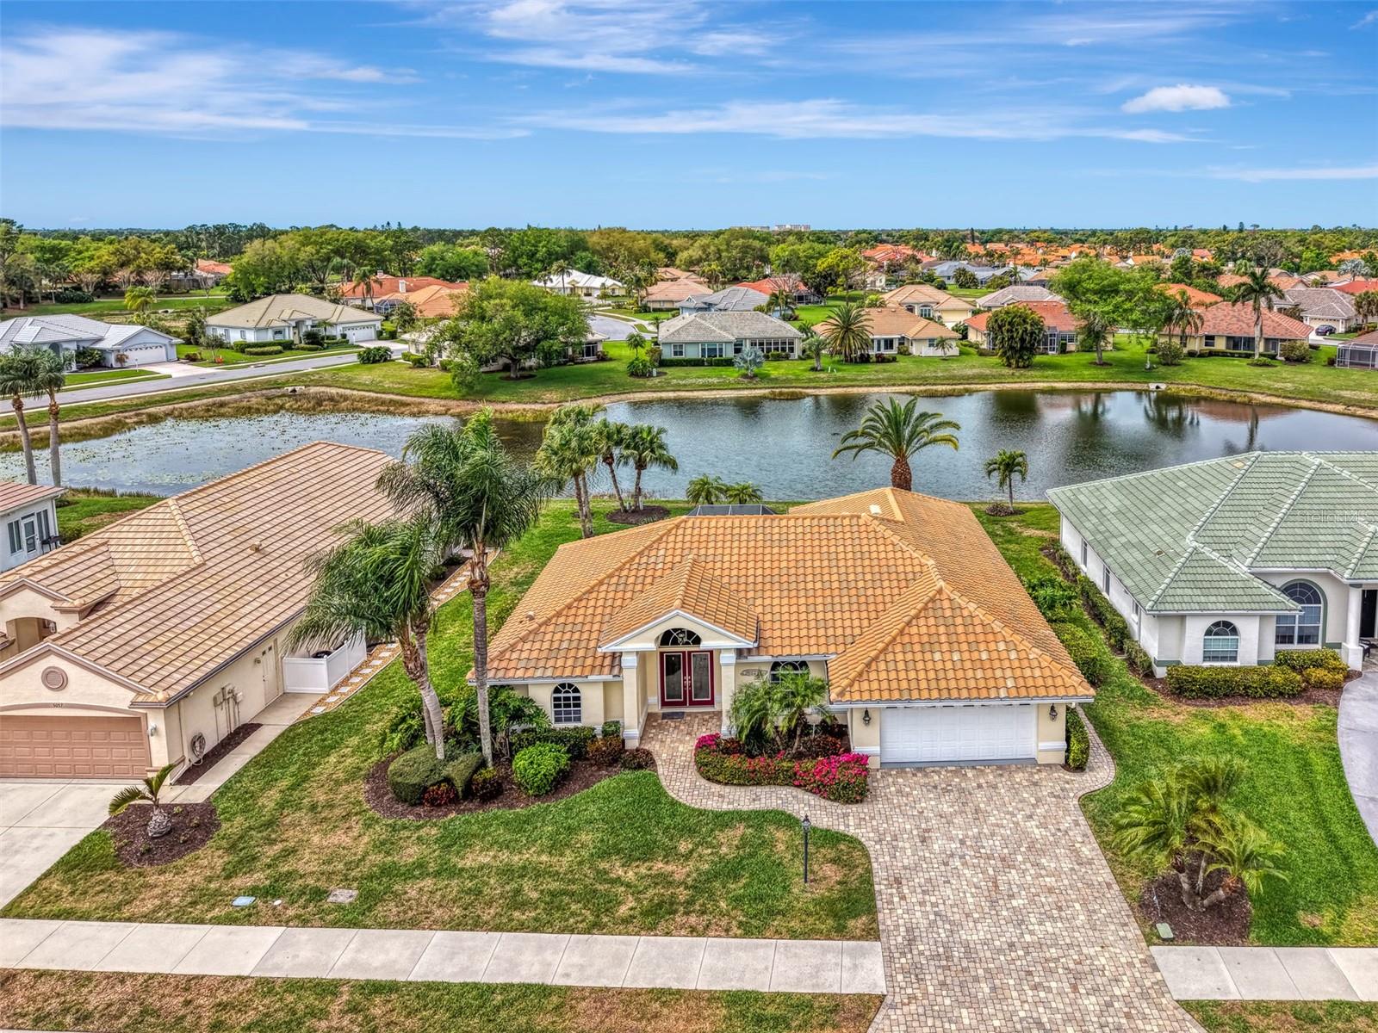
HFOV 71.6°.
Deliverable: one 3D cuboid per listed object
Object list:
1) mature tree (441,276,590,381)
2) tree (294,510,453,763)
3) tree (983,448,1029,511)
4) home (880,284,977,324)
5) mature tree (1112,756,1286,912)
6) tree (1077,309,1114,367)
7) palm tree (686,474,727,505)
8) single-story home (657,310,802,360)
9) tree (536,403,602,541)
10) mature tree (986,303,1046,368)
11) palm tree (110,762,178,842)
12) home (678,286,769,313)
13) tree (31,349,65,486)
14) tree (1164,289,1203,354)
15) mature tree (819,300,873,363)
[{"bbox_3d":[-19.500,-20.908,106.486,16.500,11.200,15.500,0,17,0],"label":"mature tree"},{"bbox_3d":[-9.490,4.011,28.795,4.500,7.860,4.000,0,17,0],"label":"tree"},{"bbox_3d":[18.900,-2.122,56.267,2.600,3.700,2.600,0,17,0],"label":"tree"},{"bbox_3d":[41.700,-37.686,169.837,15.000,6.100,18.000,0,17,0],"label":"home"},{"bbox_3d":[12.643,7.878,23.698,3.900,3.810,3.600,0,17,0],"label":"mature tree"},{"bbox_3d":[50.692,-22.209,118.211,4.100,6.700,4.100,0,17,0],"label":"tree"},{"bbox_3d":[1.026,-1.061,54.803,2.350,2.800,2.300,0,17,0],"label":"palm tree"},{"bbox_3d":[5.600,-23.868,125.449,18.000,5.700,16.000,-1,17,-5],"label":"single-story home"},{"bbox_3d":[-6.332,-2.249,50.398,3.500,7.550,3.500,0,17,0],"label":"tree"},{"bbox_3d":[39.808,-21.756,115.324,6.700,7.500,6.500,0,17,0],"label":"mature tree"},{"bbox_3d":[-15.192,7.827,26.355,1.900,2.200,1.700,0,17,0],"label":"palm tree"},{"bbox_3d":[9.000,-37.878,170.823,19.000,5.900,16.000,5,17,16],"label":"home"},{"bbox_3d":[-38.912,-5.387,58.090,2.600,9.510,2.600,0,17,0],"label":"tree"},{"bbox_3d":[65.191,-25.183,124.962,4.600,8.500,4.500,0,17,0],"label":"tree"},{"bbox_3d":[19.200,-22.635,117.974,6.800,7.500,6.800,0,17,0],"label":"mature tree"}]

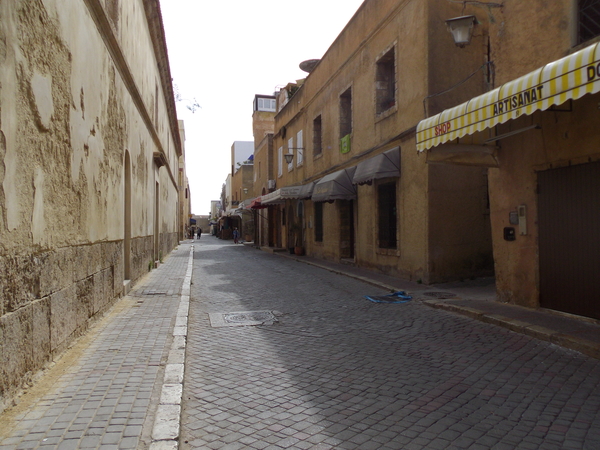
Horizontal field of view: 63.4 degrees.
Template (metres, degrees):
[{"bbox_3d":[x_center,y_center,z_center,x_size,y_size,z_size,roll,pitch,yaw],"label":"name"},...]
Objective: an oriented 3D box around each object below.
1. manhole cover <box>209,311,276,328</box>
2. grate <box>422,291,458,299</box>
[{"bbox_3d":[-0.974,1.637,8.406,1.150,0.050,1.350,0,-1,-12],"label":"manhole cover"},{"bbox_3d":[3.139,1.582,10.843,0.770,0.050,0.770,0,-1,-12],"label":"grate"}]

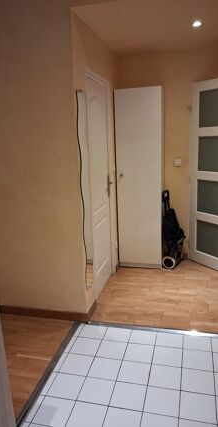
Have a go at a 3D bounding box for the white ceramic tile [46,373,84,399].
[{"bbox_3d":[-0.274,1.119,2.157,0.200,0.010,0.200,1,15,14],"label":"white ceramic tile"}]

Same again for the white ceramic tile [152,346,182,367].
[{"bbox_3d":[0.419,1.018,2.366,0.200,0.010,0.200,1,15,14],"label":"white ceramic tile"}]

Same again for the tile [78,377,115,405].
[{"bbox_3d":[-0.076,1.115,2.089,0.201,0.010,0.201,1,15,14],"label":"tile"}]

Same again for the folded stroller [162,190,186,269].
[{"bbox_3d":[0.764,0.156,3.872,0.225,0.905,0.310,3,15,21],"label":"folded stroller"}]

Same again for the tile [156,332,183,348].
[{"bbox_3d":[0.464,0.973,2.542,0.201,0.010,0.161,1,15,14],"label":"tile"}]

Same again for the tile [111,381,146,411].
[{"bbox_3d":[0.124,1.115,2.035,0.200,0.010,0.200,1,15,14],"label":"tile"}]

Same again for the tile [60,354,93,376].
[{"bbox_3d":[-0.224,1.060,2.331,0.201,0.010,0.201,1,15,14],"label":"tile"}]

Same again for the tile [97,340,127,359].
[{"bbox_3d":[0.024,1.012,2.471,0.201,0.010,0.201,1,15,14],"label":"tile"}]

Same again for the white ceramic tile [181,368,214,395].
[{"bbox_3d":[0.571,1.083,2.145,0.200,0.010,0.200,1,15,14],"label":"white ceramic tile"}]

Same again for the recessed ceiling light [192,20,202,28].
[{"bbox_3d":[0.719,-1.562,2.729,0.090,0.030,0.090,1,15,14],"label":"recessed ceiling light"}]

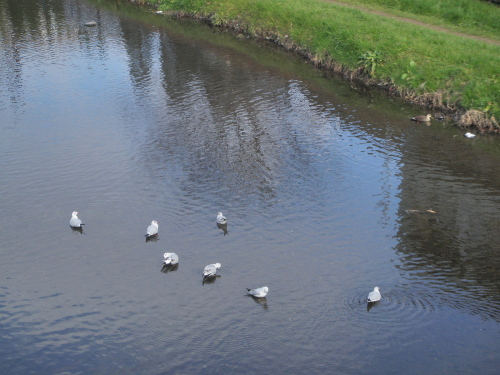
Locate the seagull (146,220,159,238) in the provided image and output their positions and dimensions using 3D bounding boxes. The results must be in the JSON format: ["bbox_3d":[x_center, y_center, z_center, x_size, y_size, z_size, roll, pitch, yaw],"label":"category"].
[{"bbox_3d":[-1.440,0.611,15.591,0.130,0.215,0.330,7,18,22],"label":"seagull"}]

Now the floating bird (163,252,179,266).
[{"bbox_3d":[-1.082,0.986,14.441,0.150,0.170,0.290,10,20,31],"label":"floating bird"}]

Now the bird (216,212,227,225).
[{"bbox_3d":[-0.424,0.472,16.123,0.130,0.170,0.320,-7,18,-22],"label":"bird"}]

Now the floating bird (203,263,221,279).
[{"bbox_3d":[-0.501,1.098,14.073,0.140,0.170,0.340,13,21,36],"label":"floating bird"}]

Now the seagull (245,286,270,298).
[{"bbox_3d":[0.101,1.328,13.338,0.330,0.160,0.130,12,21,34],"label":"seagull"}]

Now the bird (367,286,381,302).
[{"bbox_3d":[1.565,1.346,13.236,0.130,0.185,0.330,10,20,30],"label":"bird"}]

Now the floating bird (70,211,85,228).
[{"bbox_3d":[-2.609,0.485,15.993,0.330,0.220,0.130,15,22,40],"label":"floating bird"}]

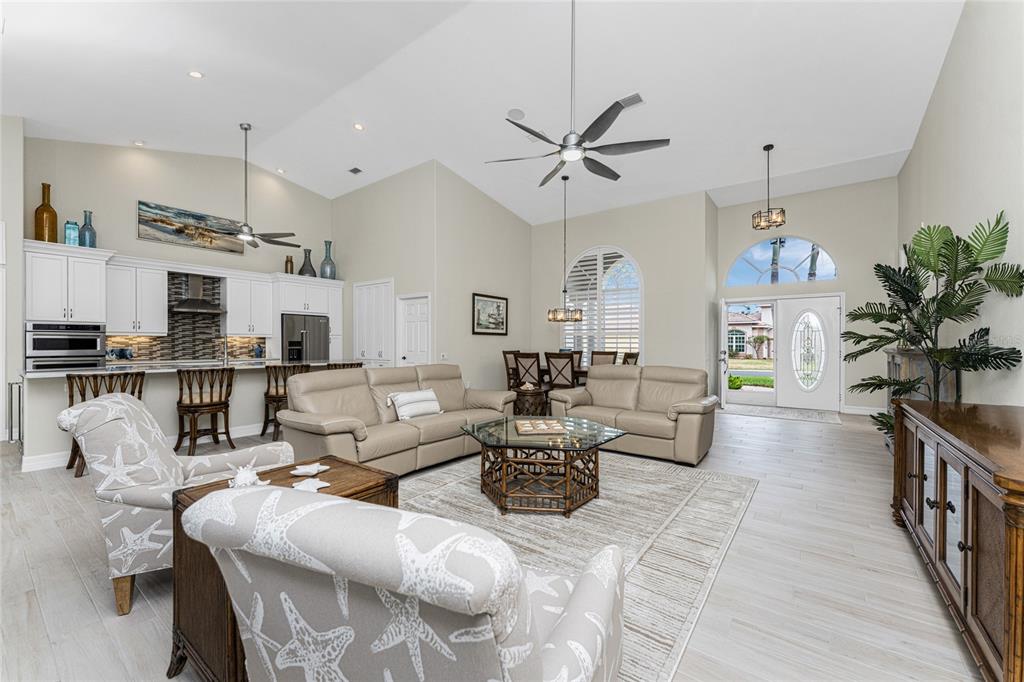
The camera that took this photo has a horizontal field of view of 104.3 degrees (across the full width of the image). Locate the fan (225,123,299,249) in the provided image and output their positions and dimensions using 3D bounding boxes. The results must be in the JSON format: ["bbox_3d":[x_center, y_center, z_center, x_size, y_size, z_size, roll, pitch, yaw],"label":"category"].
[{"bbox_3d":[-4.002,-2.396,6.000,1.550,1.770,1.550,0,0,37],"label":"fan"}]

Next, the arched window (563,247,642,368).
[{"bbox_3d":[1.876,-0.664,8.464,1.850,2.720,0.120,0,0,37],"label":"arched window"}]

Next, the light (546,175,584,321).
[{"bbox_3d":[0.982,-1.681,7.237,0.590,2.620,0.590,0,0,0],"label":"light"}]

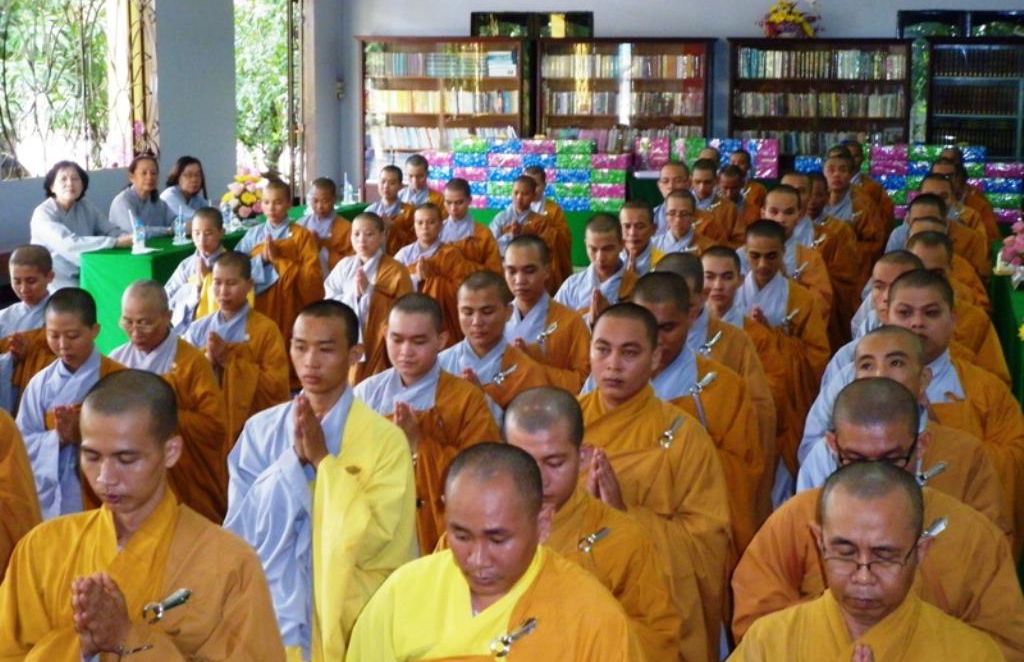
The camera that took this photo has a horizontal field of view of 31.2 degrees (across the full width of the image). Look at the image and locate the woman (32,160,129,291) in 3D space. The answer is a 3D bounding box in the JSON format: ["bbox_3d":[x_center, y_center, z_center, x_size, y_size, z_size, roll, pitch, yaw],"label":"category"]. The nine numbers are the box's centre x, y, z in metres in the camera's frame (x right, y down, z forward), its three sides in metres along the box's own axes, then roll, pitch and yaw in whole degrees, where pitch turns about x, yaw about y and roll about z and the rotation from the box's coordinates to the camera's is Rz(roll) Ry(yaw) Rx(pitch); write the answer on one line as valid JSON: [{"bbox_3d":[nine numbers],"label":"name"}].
[{"bbox_3d":[-2.400,-0.352,10.271,0.550,1.201,0.750,-6,11,-38],"label":"woman"}]

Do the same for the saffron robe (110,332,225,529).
[{"bbox_3d":[-1.166,0.445,6.310,0.500,0.882,0.520,3,9,19],"label":"saffron robe"}]

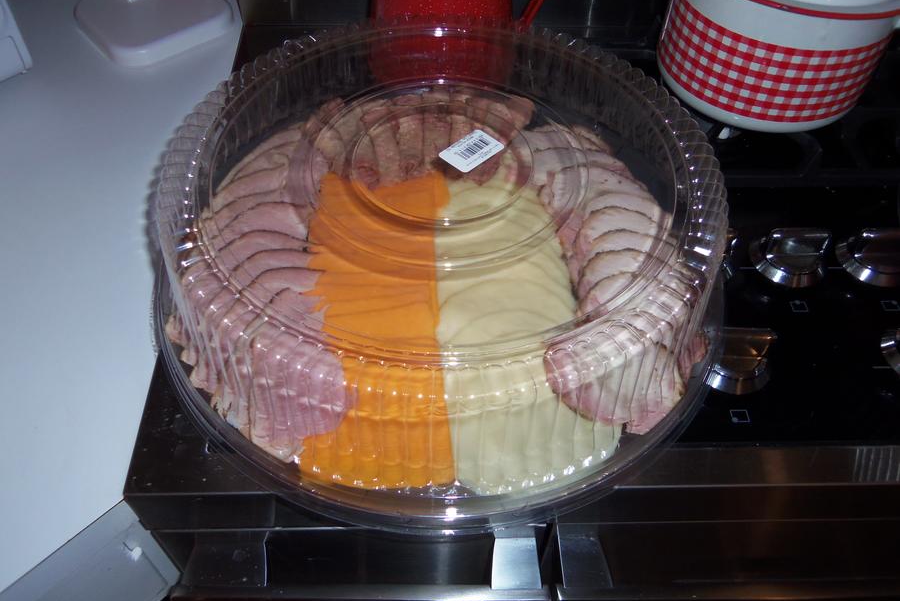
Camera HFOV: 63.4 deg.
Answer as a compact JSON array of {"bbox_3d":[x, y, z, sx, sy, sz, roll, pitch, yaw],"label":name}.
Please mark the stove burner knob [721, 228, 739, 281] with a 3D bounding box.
[{"bbox_3d":[0.224,-0.047,0.632,0.066,0.035,0.066,-1,55,0],"label":"stove burner knob"}]

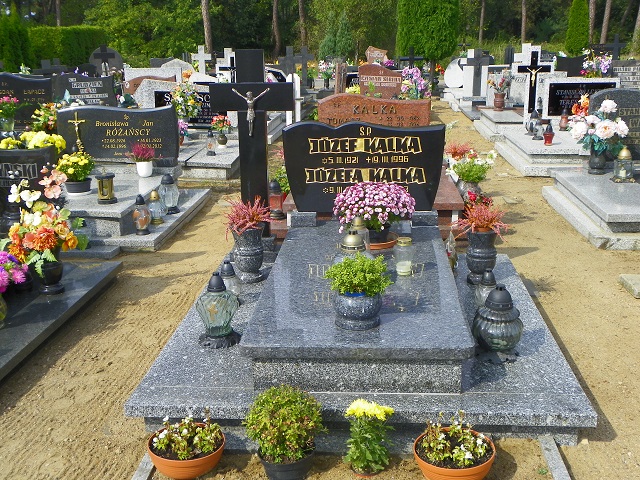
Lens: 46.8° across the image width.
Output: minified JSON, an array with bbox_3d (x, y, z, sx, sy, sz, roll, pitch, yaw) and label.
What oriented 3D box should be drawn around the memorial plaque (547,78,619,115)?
[{"bbox_3d":[3.408,-1.839,9.633,0.957,0.523,0.107,0,16,4],"label":"memorial plaque"}]

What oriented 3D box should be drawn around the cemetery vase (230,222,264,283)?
[{"bbox_3d":[-0.408,0.072,4.355,0.190,0.330,0.190,0,17,4],"label":"cemetery vase"}]

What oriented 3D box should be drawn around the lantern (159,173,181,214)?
[{"bbox_3d":[-1.336,-0.419,6.562,0.186,0.347,0.186,0,16,5],"label":"lantern"}]

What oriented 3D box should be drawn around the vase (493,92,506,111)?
[{"bbox_3d":[2.843,-2.185,11.686,0.198,0.262,0.198,0,16,4],"label":"vase"}]

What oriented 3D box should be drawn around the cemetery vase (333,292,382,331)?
[{"bbox_3d":[0.173,0.298,3.320,0.212,0.150,0.212,0,17,4],"label":"cemetery vase"}]

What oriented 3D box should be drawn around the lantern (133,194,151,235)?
[{"bbox_3d":[-1.374,-0.200,5.720,0.138,0.300,0.138,0,17,4],"label":"lantern"}]

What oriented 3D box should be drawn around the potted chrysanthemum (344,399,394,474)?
[{"bbox_3d":[0.183,0.723,2.740,0.180,0.285,0.175,0,16,5],"label":"potted chrysanthemum"}]

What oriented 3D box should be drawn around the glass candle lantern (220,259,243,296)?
[{"bbox_3d":[-0.505,0.227,4.082,0.145,0.228,0.145,0,16,4],"label":"glass candle lantern"}]

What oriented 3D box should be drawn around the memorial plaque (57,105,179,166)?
[{"bbox_3d":[-1.945,-1.002,7.157,1.134,0.587,0.100,0,16,5],"label":"memorial plaque"}]

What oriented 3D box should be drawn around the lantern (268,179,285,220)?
[{"bbox_3d":[-0.356,-0.332,5.962,0.142,0.310,0.142,0,16,4],"label":"lantern"}]

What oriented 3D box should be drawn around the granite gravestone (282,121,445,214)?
[{"bbox_3d":[0.271,-0.453,4.579,0.980,0.546,0.090,0,16,5],"label":"granite gravestone"}]

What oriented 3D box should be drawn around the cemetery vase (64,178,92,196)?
[{"bbox_3d":[-2.117,-0.473,6.460,0.245,0.115,0.245,0,17,4],"label":"cemetery vase"}]

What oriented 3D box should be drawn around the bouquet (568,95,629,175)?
[{"bbox_3d":[2.582,-0.967,6.850,0.540,0.690,0.420,0,16,5],"label":"bouquet"}]

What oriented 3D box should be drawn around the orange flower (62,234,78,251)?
[{"bbox_3d":[-1.518,0.015,4.500,0.095,0.092,0.085,-7,18,-20],"label":"orange flower"}]

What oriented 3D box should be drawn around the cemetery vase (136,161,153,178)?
[{"bbox_3d":[-1.623,-0.656,6.854,0.149,0.136,0.149,0,16,4],"label":"cemetery vase"}]

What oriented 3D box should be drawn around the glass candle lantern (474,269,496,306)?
[{"bbox_3d":[0.863,0.265,3.800,0.122,0.232,0.122,0,17,4],"label":"glass candle lantern"}]

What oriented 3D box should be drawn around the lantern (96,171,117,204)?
[{"bbox_3d":[-1.693,-0.431,5.862,0.160,0.259,0.160,0,16,4],"label":"lantern"}]

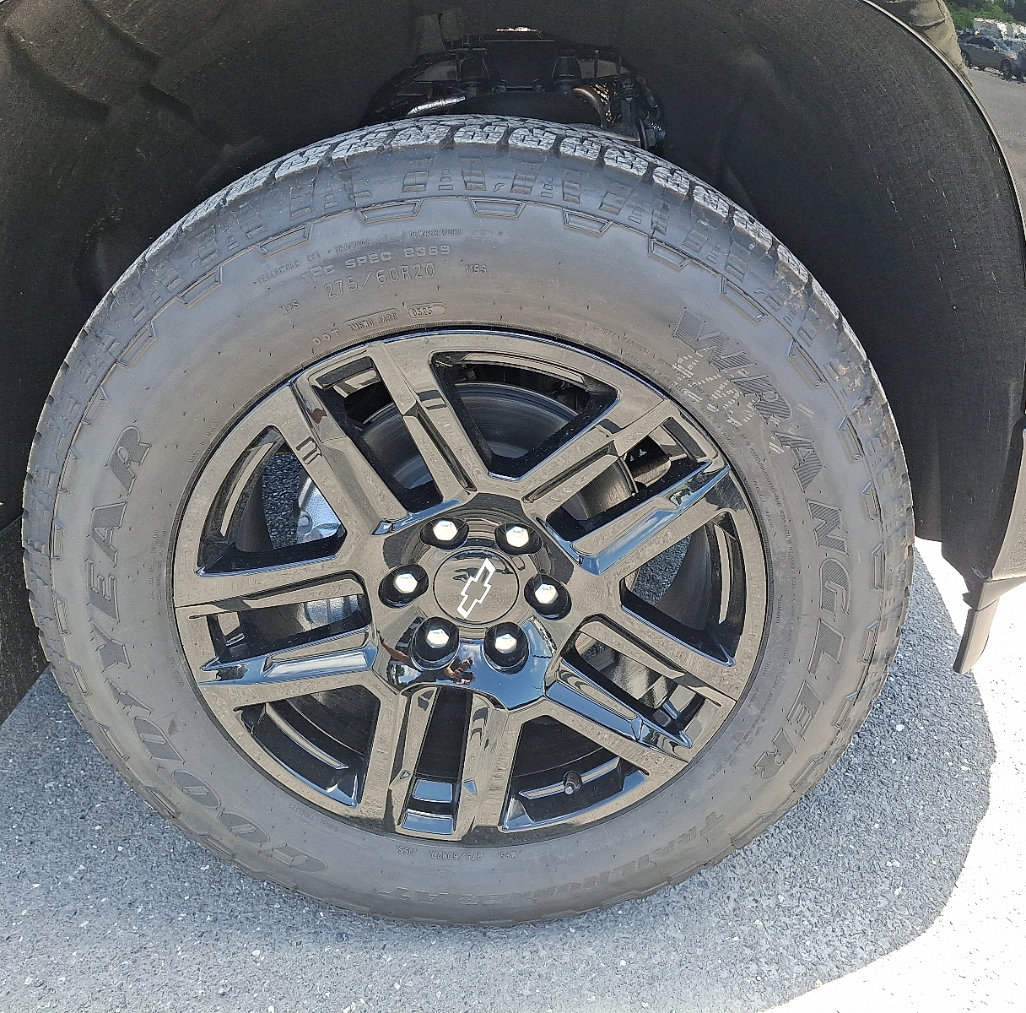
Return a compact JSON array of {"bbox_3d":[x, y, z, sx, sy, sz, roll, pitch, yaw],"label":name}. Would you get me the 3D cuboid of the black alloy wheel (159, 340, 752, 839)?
[{"bbox_3d":[-0.041,0.059,1.004,0.546,0.546,0.220,0,24,-1],"label":"black alloy wheel"}]

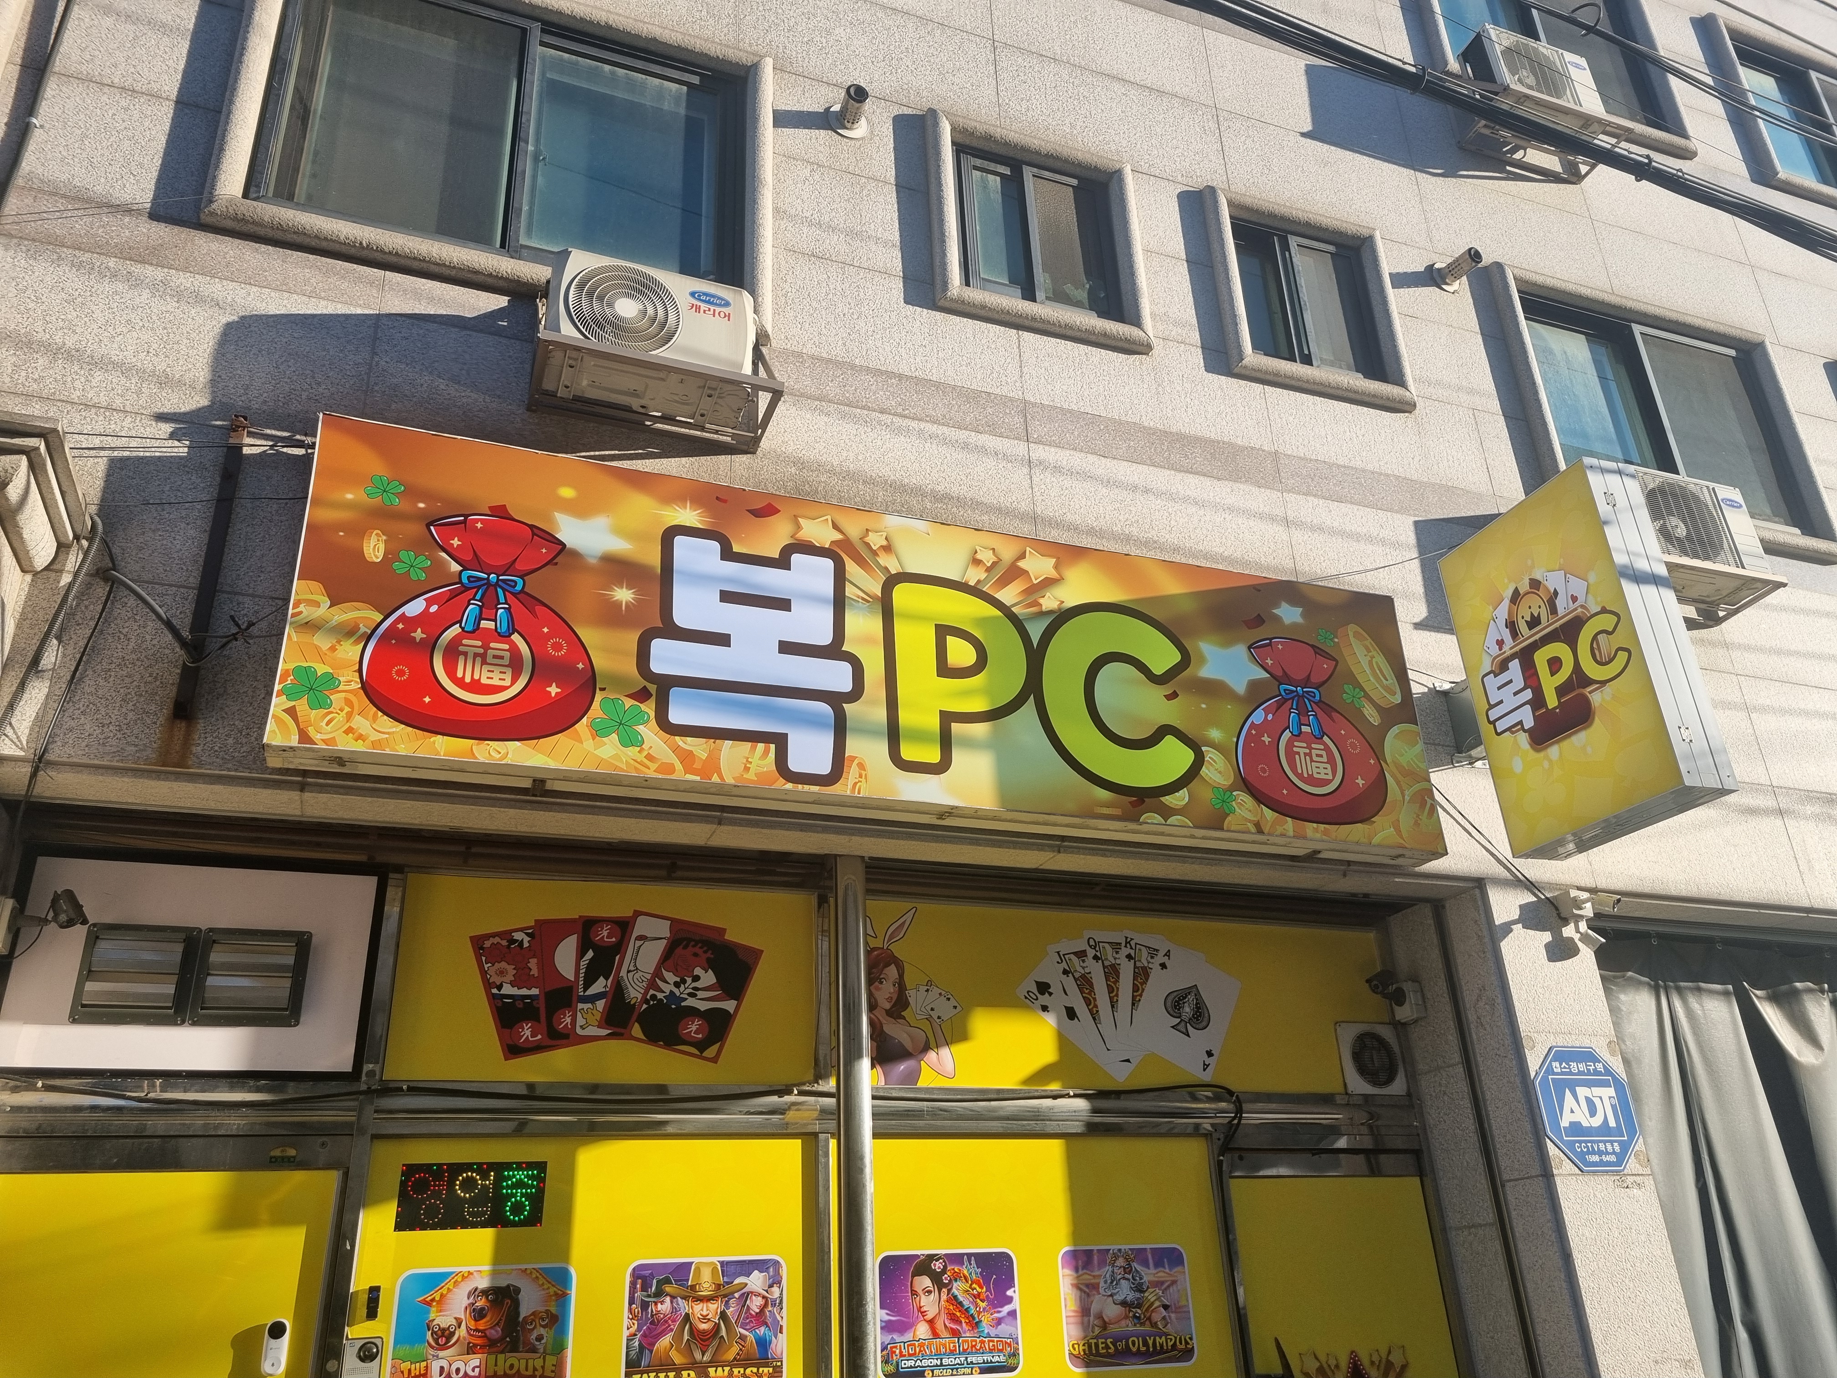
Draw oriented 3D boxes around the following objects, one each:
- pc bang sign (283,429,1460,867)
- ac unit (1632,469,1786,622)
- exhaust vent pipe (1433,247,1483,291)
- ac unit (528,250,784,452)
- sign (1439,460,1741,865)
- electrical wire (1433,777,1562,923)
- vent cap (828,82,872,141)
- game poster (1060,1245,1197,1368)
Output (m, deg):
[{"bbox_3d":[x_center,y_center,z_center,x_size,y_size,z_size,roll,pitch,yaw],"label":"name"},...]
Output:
[{"bbox_3d":[0.025,-0.092,5.094,4.275,1.189,0.170,7,-27,-19],"label":"pc bang sign"},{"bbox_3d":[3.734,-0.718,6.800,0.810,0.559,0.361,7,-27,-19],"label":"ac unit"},{"bbox_3d":[2.900,-2.261,7.364,0.185,0.185,0.220,7,-27,-19],"label":"exhaust vent pipe"},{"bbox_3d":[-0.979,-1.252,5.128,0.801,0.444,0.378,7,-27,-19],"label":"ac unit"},{"bbox_3d":[2.639,-0.090,5.545,0.279,1.379,0.840,7,-27,-19],"label":"sign"},{"bbox_3d":[2.443,0.674,5.820,0.537,0.590,0.070,7,-27,-19],"label":"electrical wire"},{"bbox_3d":[-0.295,-2.647,6.282,0.189,0.189,0.172,7,-27,-19],"label":"vent cap"},{"bbox_3d":[0.786,2.309,5.165,0.548,0.416,0.013,7,-27,-19],"label":"game poster"}]

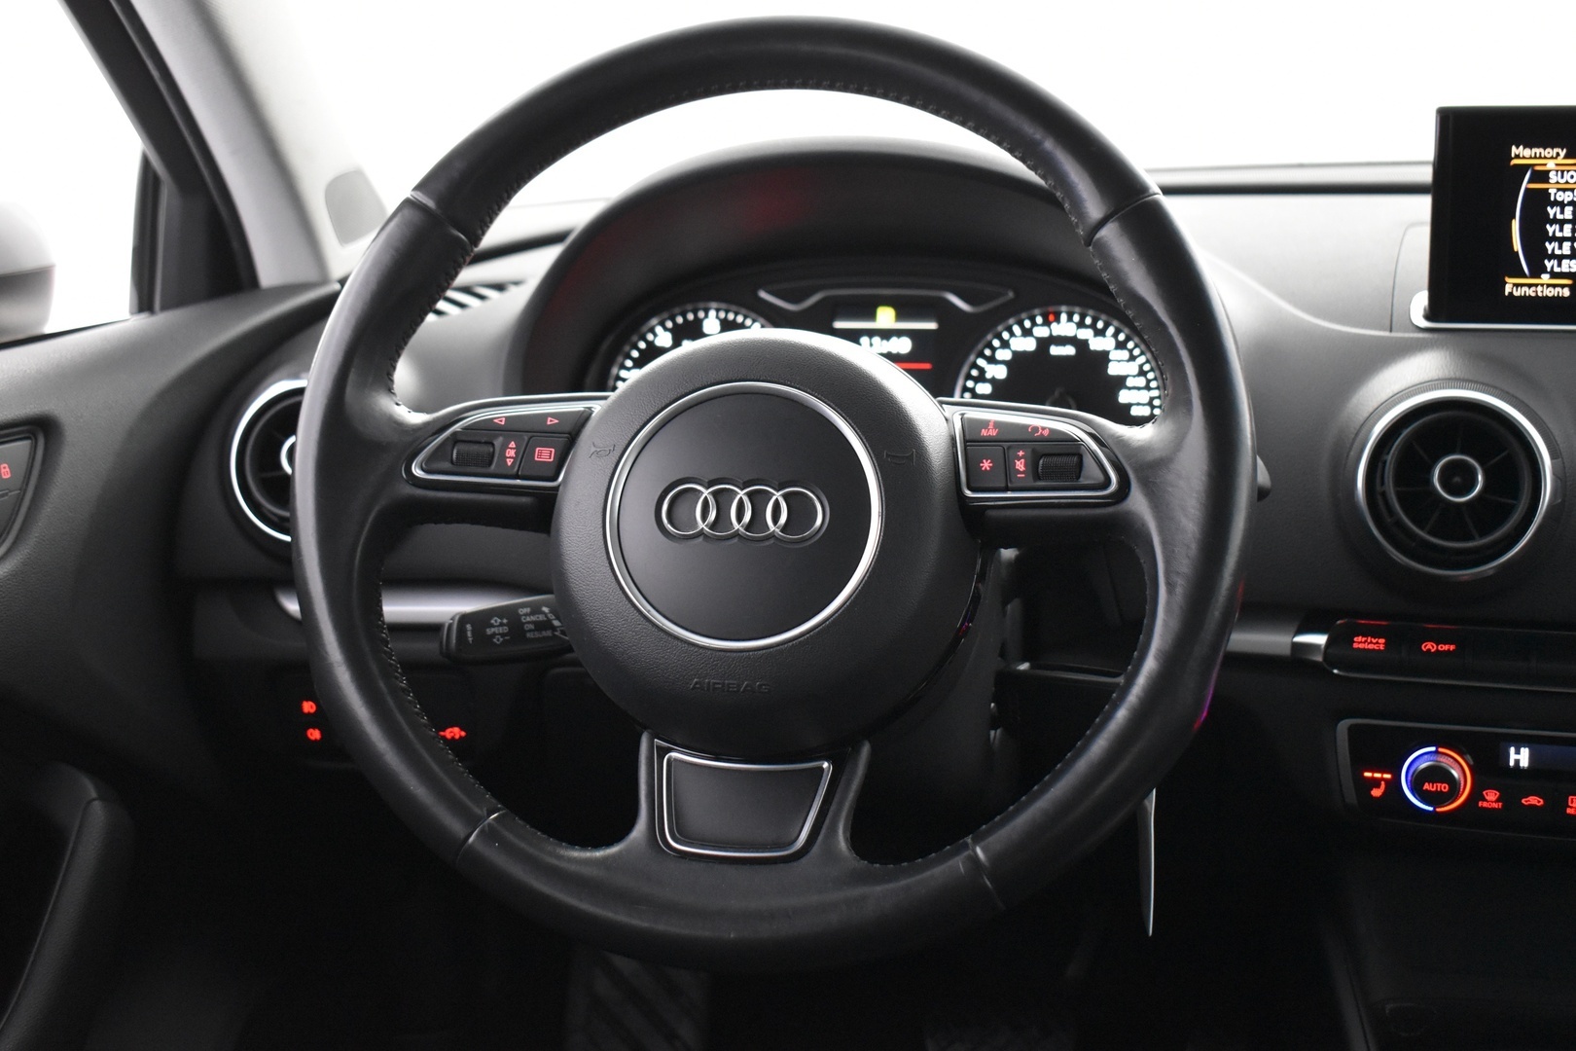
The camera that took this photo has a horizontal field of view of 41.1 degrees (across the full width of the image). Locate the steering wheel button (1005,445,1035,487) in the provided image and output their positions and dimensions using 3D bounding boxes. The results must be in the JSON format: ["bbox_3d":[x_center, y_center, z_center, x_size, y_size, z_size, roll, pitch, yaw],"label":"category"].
[{"bbox_3d":[0.087,-0.022,0.781,0.011,0.015,0.006,-1,-18,22],"label":"steering wheel button"}]

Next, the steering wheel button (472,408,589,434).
[{"bbox_3d":[-0.102,-0.041,0.821,0.046,0.011,0.006,4,-17,-1],"label":"steering wheel button"}]

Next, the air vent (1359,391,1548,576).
[{"bbox_3d":[0.305,-0.020,0.966,0.084,0.084,0.030,3,1,16],"label":"air vent"}]

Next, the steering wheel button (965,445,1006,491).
[{"bbox_3d":[0.075,-0.021,0.786,0.016,0.018,0.006,-1,-18,22],"label":"steering wheel button"}]

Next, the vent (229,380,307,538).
[{"bbox_3d":[-0.247,-0.033,1.092,0.084,0.084,0.030,2,1,14],"label":"vent"}]

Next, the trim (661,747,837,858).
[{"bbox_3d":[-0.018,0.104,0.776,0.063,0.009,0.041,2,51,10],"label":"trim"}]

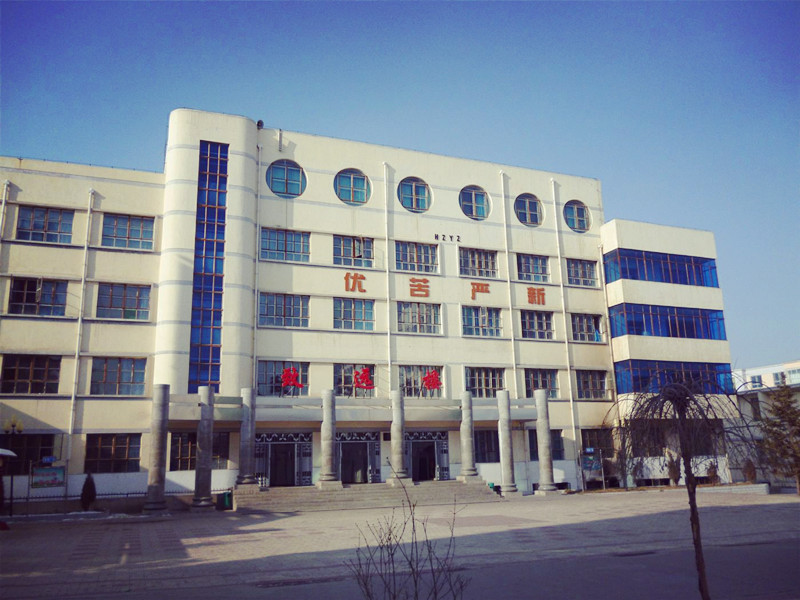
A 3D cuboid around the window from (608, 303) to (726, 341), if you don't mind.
[{"bbox_3d":[17.840,1.627,42.839,8.462,2.063,1.424,4,-14,-22],"label":"window"}]

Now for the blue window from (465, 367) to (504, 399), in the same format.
[{"bbox_3d":[4.903,4.729,36.791,2.560,1.700,0.200,4,-15,-21],"label":"blue window"}]

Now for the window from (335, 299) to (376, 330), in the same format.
[{"bbox_3d":[-2.450,0.794,34.861,2.300,1.720,0.200,4,-15,-21],"label":"window"}]

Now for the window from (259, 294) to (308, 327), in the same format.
[{"bbox_3d":[-6.136,0.577,34.678,2.735,1.756,0.200,4,-14,-21],"label":"window"}]

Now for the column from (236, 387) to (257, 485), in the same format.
[{"bbox_3d":[-6.846,6.128,29.146,0.810,4.230,0.810,4,-15,-21],"label":"column"}]

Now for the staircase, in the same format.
[{"bbox_3d":[-1.221,9.409,31.223,12.977,0.875,3.571,4,-14,-21],"label":"staircase"}]

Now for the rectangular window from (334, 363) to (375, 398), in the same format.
[{"bbox_3d":[-2.385,4.308,34.357,2.252,1.779,0.200,4,-15,-21],"label":"rectangular window"}]

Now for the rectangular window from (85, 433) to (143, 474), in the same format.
[{"bbox_3d":[-13.366,7.148,30.204,2.381,1.807,0.200,4,-14,-21],"label":"rectangular window"}]

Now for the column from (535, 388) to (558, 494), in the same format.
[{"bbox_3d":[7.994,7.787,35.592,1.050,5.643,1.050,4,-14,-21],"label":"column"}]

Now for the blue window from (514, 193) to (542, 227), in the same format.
[{"bbox_3d":[8.303,-5.700,41.277,2.300,2.310,0.250,4,-15,-21],"label":"blue window"}]

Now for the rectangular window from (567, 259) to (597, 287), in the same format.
[{"bbox_3d":[11.634,-1.687,41.106,2.290,1.720,0.200,4,-15,-21],"label":"rectangular window"}]

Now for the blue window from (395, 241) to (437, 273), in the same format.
[{"bbox_3d":[1.037,-2.447,37.638,2.728,1.793,0.200,4,-14,-22],"label":"blue window"}]

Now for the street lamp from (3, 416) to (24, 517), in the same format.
[{"bbox_3d":[-15.086,6.443,25.302,0.740,3.850,0.620,4,-15,-21],"label":"street lamp"}]

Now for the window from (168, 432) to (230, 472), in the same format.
[{"bbox_3d":[-9.745,7.396,31.586,2.752,1.840,0.200,4,-14,-21],"label":"window"}]

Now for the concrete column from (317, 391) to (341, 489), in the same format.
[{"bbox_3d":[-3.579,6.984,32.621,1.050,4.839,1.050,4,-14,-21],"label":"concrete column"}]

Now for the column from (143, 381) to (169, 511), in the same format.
[{"bbox_3d":[-10.340,6.313,27.686,0.920,5.305,0.920,4,-14,-22],"label":"column"}]

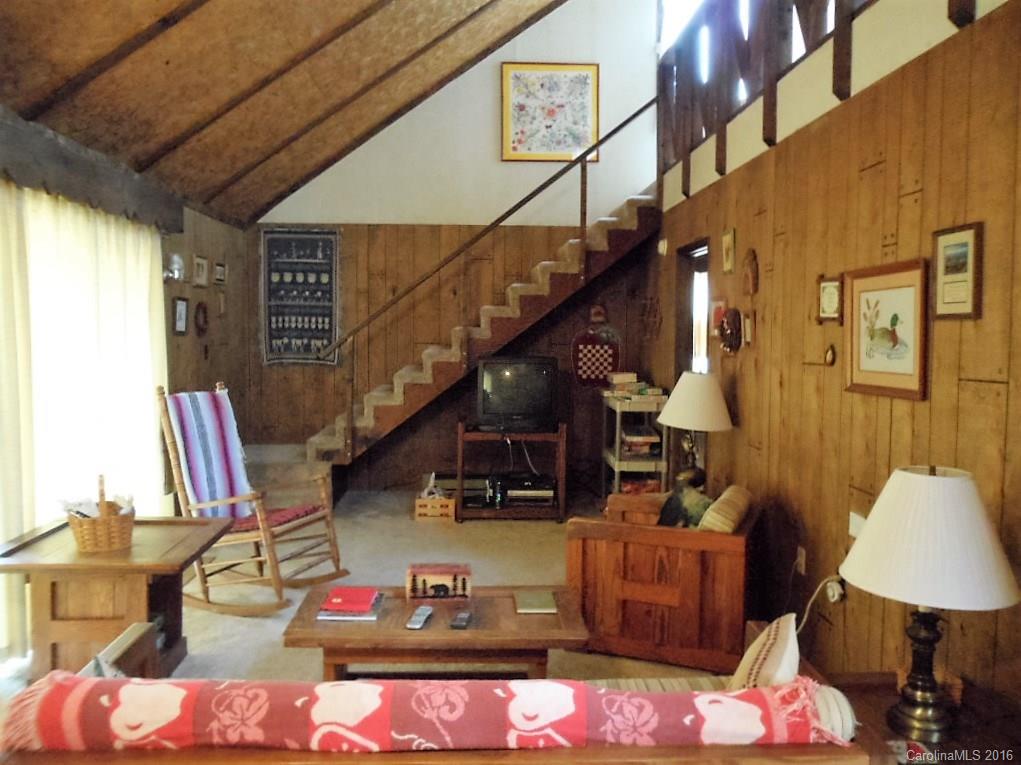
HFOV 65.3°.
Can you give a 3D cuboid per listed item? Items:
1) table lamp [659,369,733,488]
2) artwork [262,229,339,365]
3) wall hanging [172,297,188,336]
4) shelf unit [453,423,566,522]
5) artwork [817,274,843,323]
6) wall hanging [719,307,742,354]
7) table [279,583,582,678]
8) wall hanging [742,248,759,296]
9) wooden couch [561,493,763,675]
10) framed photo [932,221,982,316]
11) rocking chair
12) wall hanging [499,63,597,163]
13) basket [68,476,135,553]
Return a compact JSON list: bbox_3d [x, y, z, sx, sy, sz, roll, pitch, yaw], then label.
[{"bbox_3d":[1.077,0.272,4.625,0.430,0.675,0.430,0,3,-5],"label":"table lamp"},{"bbox_3d":[-1.912,-0.780,7.271,0.685,1.231,0.020,0,3,-5],"label":"artwork"},{"bbox_3d":[-2.305,-0.461,5.567,0.025,0.265,0.230,0,4,-3],"label":"wall hanging"},{"bbox_3d":[0.002,0.697,6.404,0.850,0.770,0.430,0,4,-3],"label":"shelf unit"},{"bbox_3d":[1.514,-0.395,3.777,0.020,0.233,0.217,0,3,-5],"label":"artwork"},{"bbox_3d":[1.451,-0.353,5.285,0.070,0.310,0.310,0,4,-3],"label":"wall hanging"},{"bbox_3d":[-0.276,1.079,3.064,1.090,0.420,0.550,0,4,0],"label":"table"},{"bbox_3d":[1.429,-0.658,4.742,0.030,0.256,0.174,0,3,-5],"label":"wall hanging"},{"bbox_3d":[0.733,0.873,3.769,0.780,0.660,0.690,1,3,21],"label":"wooden couch"},{"bbox_3d":[1.591,-0.386,2.835,0.020,0.325,0.253,0,3,-5],"label":"framed photo"},{"bbox_3d":[-1.402,0.606,4.372,0.900,1.190,0.570,2,4,22],"label":"rocking chair"},{"bbox_3d":[0.370,-2.489,7.363,0.911,0.894,0.030,0,3,-5],"label":"wall hanging"},{"bbox_3d":[-1.746,0.545,3.400,0.280,0.298,0.230,-2,4,-27],"label":"basket"}]

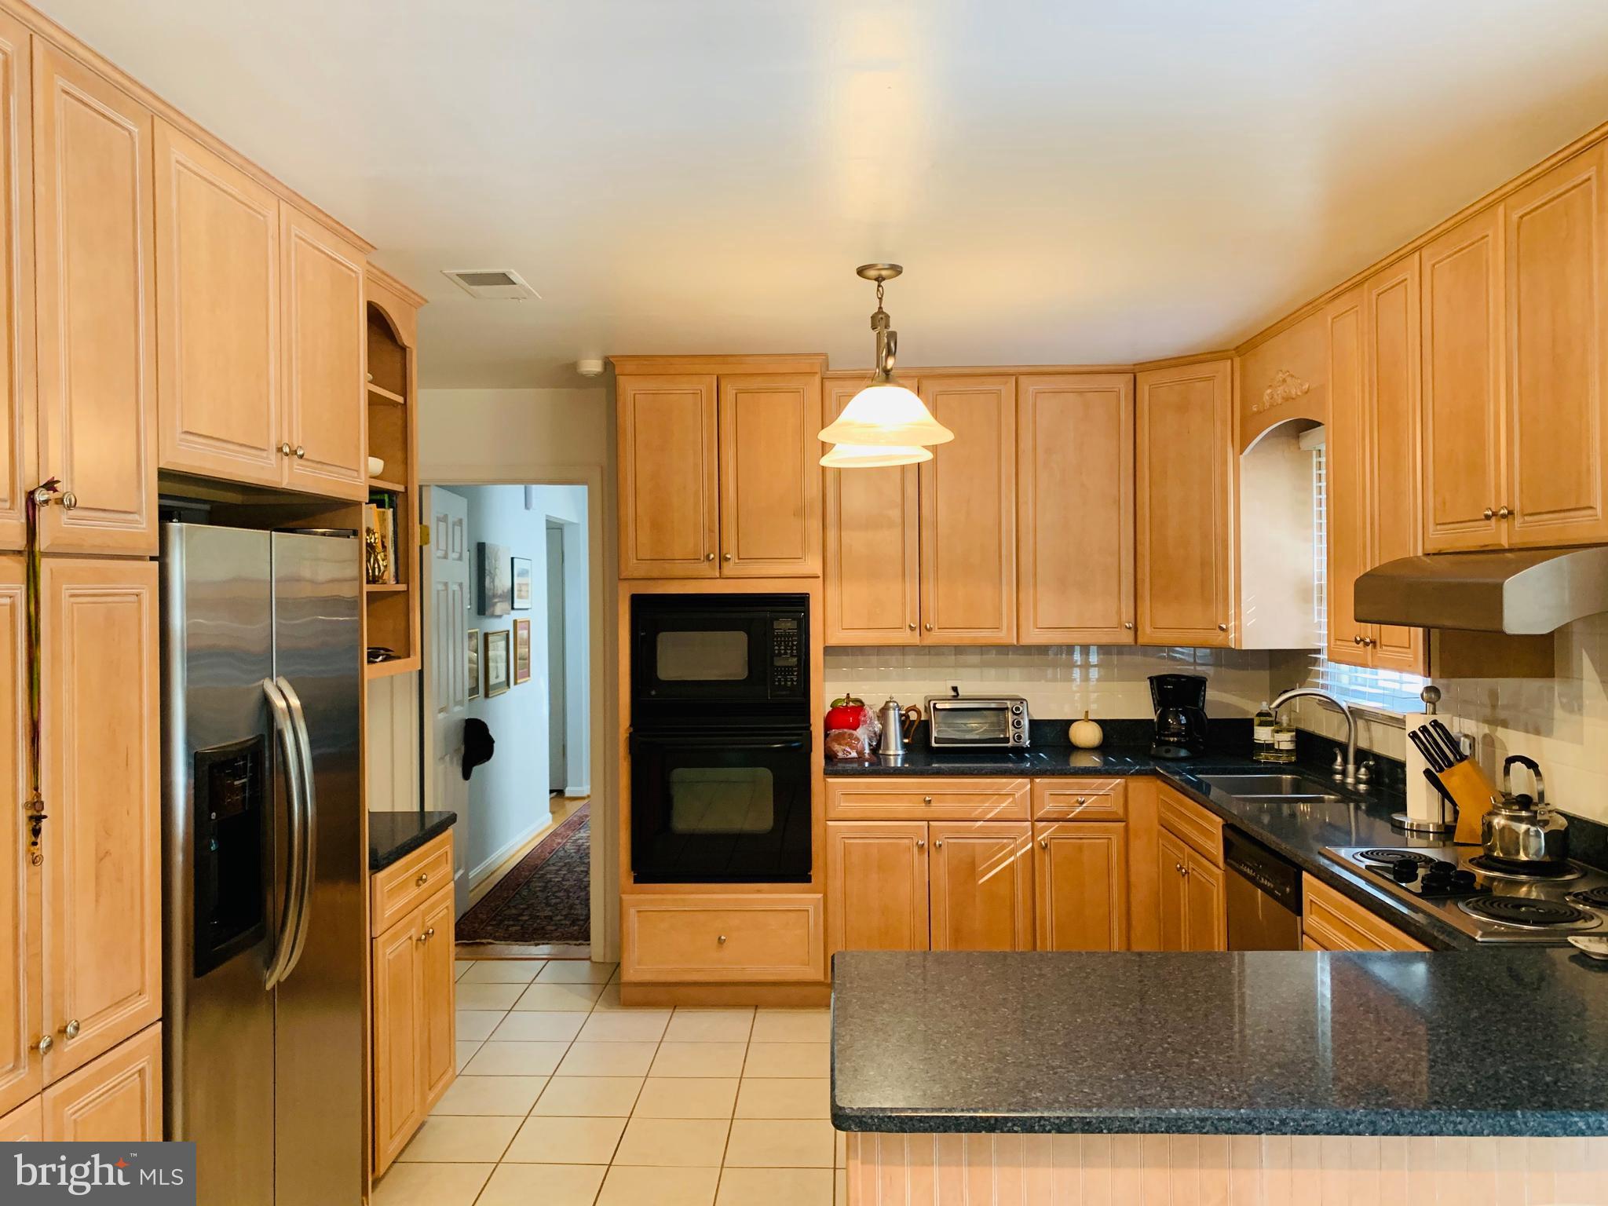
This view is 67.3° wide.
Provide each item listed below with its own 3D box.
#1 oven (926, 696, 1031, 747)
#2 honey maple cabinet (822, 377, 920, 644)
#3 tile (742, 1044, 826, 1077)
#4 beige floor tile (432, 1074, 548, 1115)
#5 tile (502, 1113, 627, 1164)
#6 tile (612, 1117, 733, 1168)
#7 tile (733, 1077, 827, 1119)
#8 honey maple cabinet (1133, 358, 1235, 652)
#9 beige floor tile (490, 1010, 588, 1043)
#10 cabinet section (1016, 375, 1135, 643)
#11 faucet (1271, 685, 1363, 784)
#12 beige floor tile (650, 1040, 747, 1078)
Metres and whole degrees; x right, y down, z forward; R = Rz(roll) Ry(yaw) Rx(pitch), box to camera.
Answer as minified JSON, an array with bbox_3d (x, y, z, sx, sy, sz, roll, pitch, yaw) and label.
[{"bbox_3d":[0.707,0.496,4.891,0.390,0.216,0.280,0,0,2],"label":"oven"},{"bbox_3d":[0.276,-0.366,4.929,0.381,1.065,0.325,0,0,2],"label":"honey maple cabinet"},{"bbox_3d":[-0.040,1.523,4.014,0.300,0.012,0.300,0,0,2],"label":"tile"},{"bbox_3d":[-0.965,1.532,3.740,0.300,0.012,0.300,0,0,2],"label":"beige floor tile"},{"bbox_3d":[-0.672,1.530,3.424,0.302,0.010,0.302,0,0,2],"label":"tile"},{"bbox_3d":[-0.373,1.557,3.481,0.306,0.010,0.302,0,1,2],"label":"tile"},{"bbox_3d":[-0.051,1.550,3.769,0.306,0.010,0.302,0,1,2],"label":"tile"},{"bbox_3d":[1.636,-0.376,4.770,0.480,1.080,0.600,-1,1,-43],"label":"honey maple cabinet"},{"bbox_3d":[-0.958,1.547,4.405,0.306,0.010,0.302,0,1,2],"label":"beige floor tile"},{"bbox_3d":[1.079,-0.368,4.917,0.461,1.058,0.319,0,0,2],"label":"cabinet section"},{"bbox_3d":[1.674,0.438,3.958,0.290,0.326,0.050,0,0,2],"label":"faucet"},{"bbox_3d":[-0.346,1.525,4.025,0.302,0.010,0.302,0,0,2],"label":"beige floor tile"}]

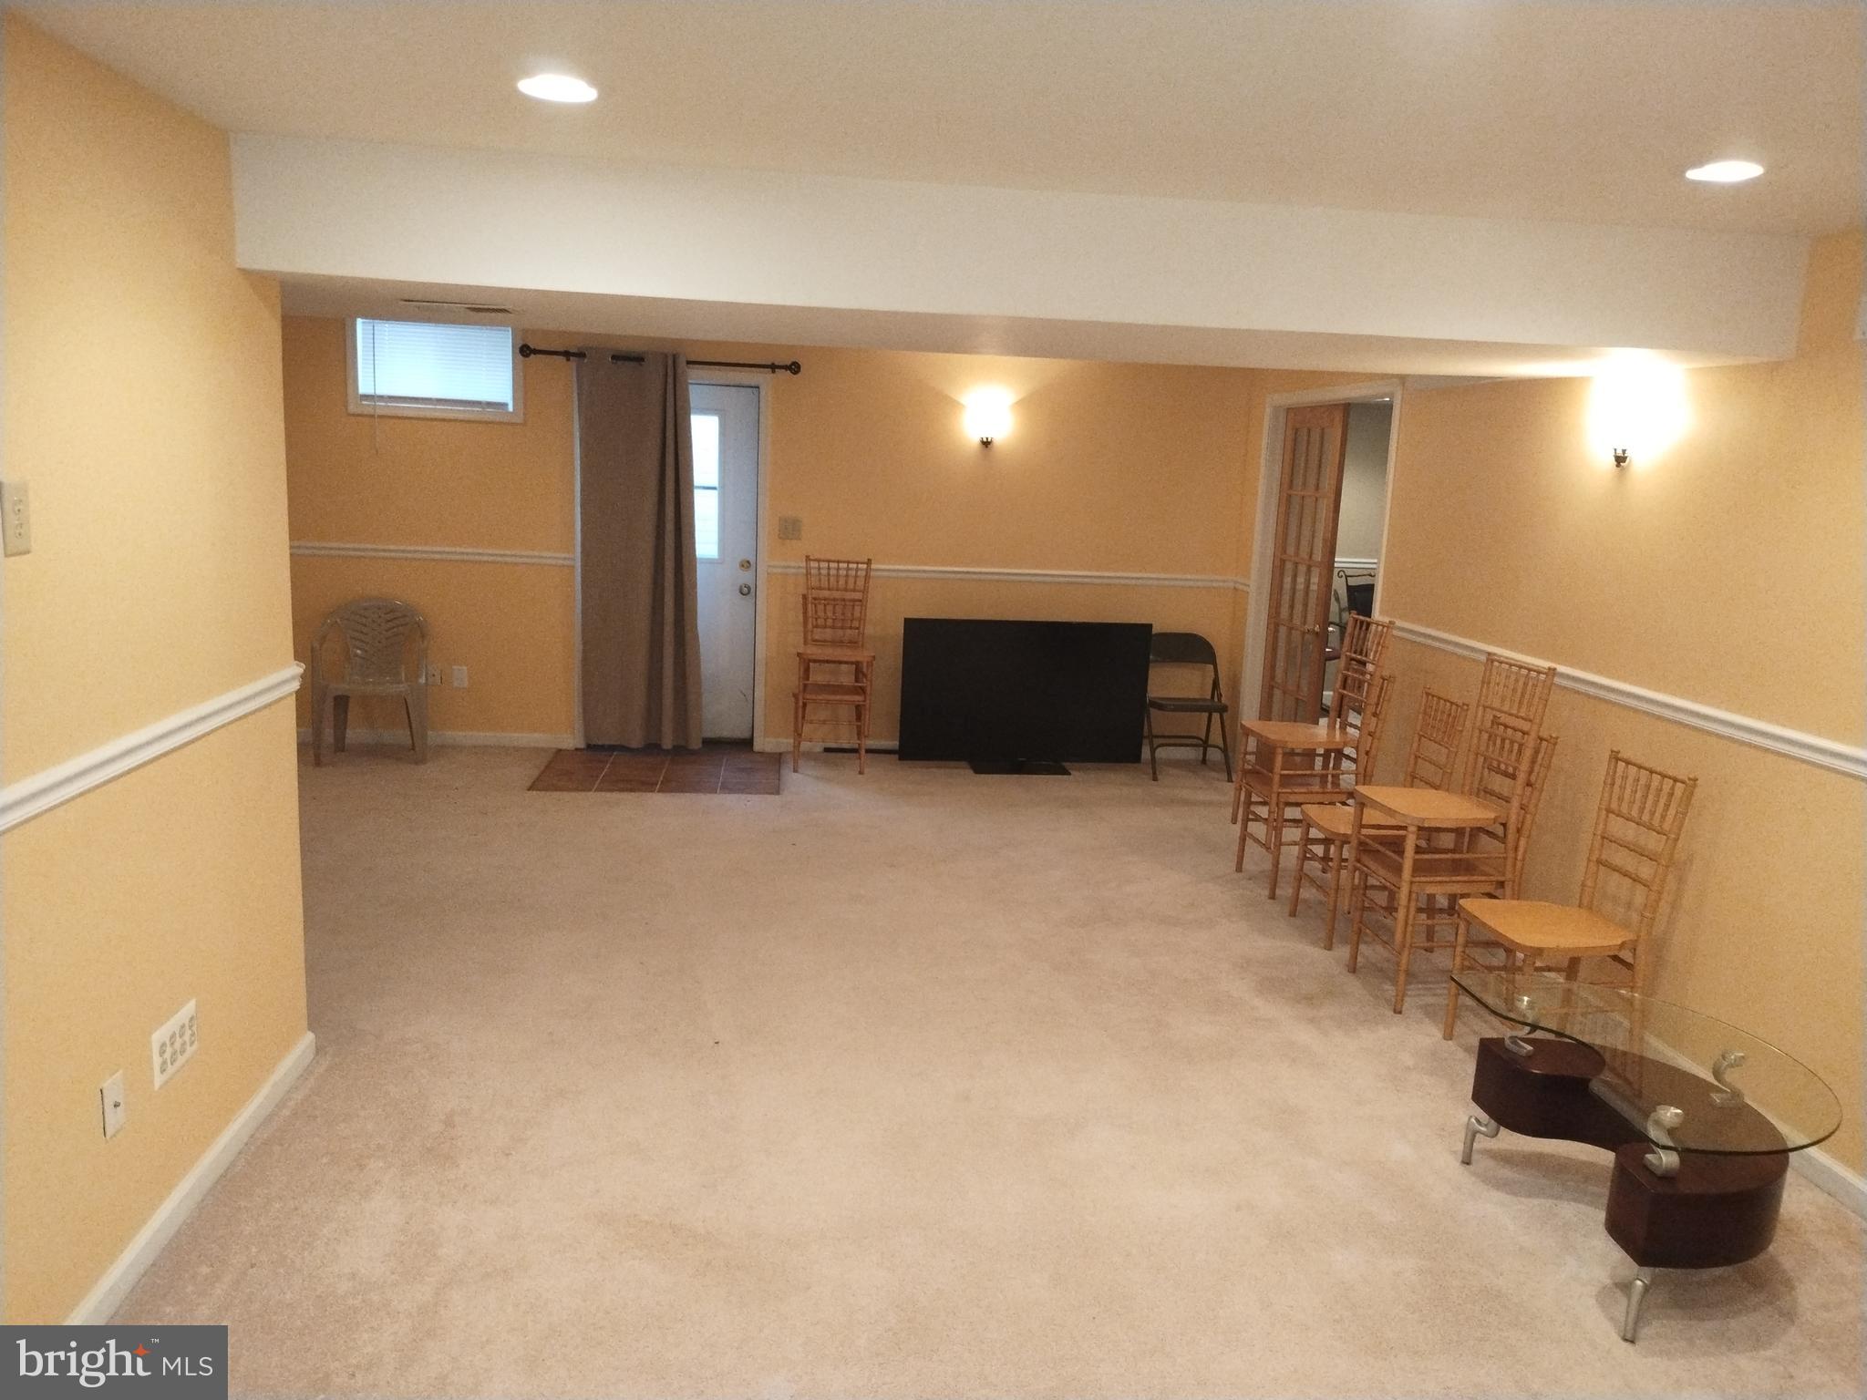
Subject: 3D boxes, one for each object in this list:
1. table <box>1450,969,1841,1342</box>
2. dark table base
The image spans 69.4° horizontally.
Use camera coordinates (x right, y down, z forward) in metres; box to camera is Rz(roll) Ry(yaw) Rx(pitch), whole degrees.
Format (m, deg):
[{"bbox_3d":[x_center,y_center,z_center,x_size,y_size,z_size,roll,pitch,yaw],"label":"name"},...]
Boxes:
[{"bbox_3d":[1.675,1.012,3.123,0.630,0.425,0.950,2,10,-5],"label":"table"},{"bbox_3d":[1.622,1.075,3.062,0.525,0.315,0.785,2,10,-5],"label":"dark table base"}]

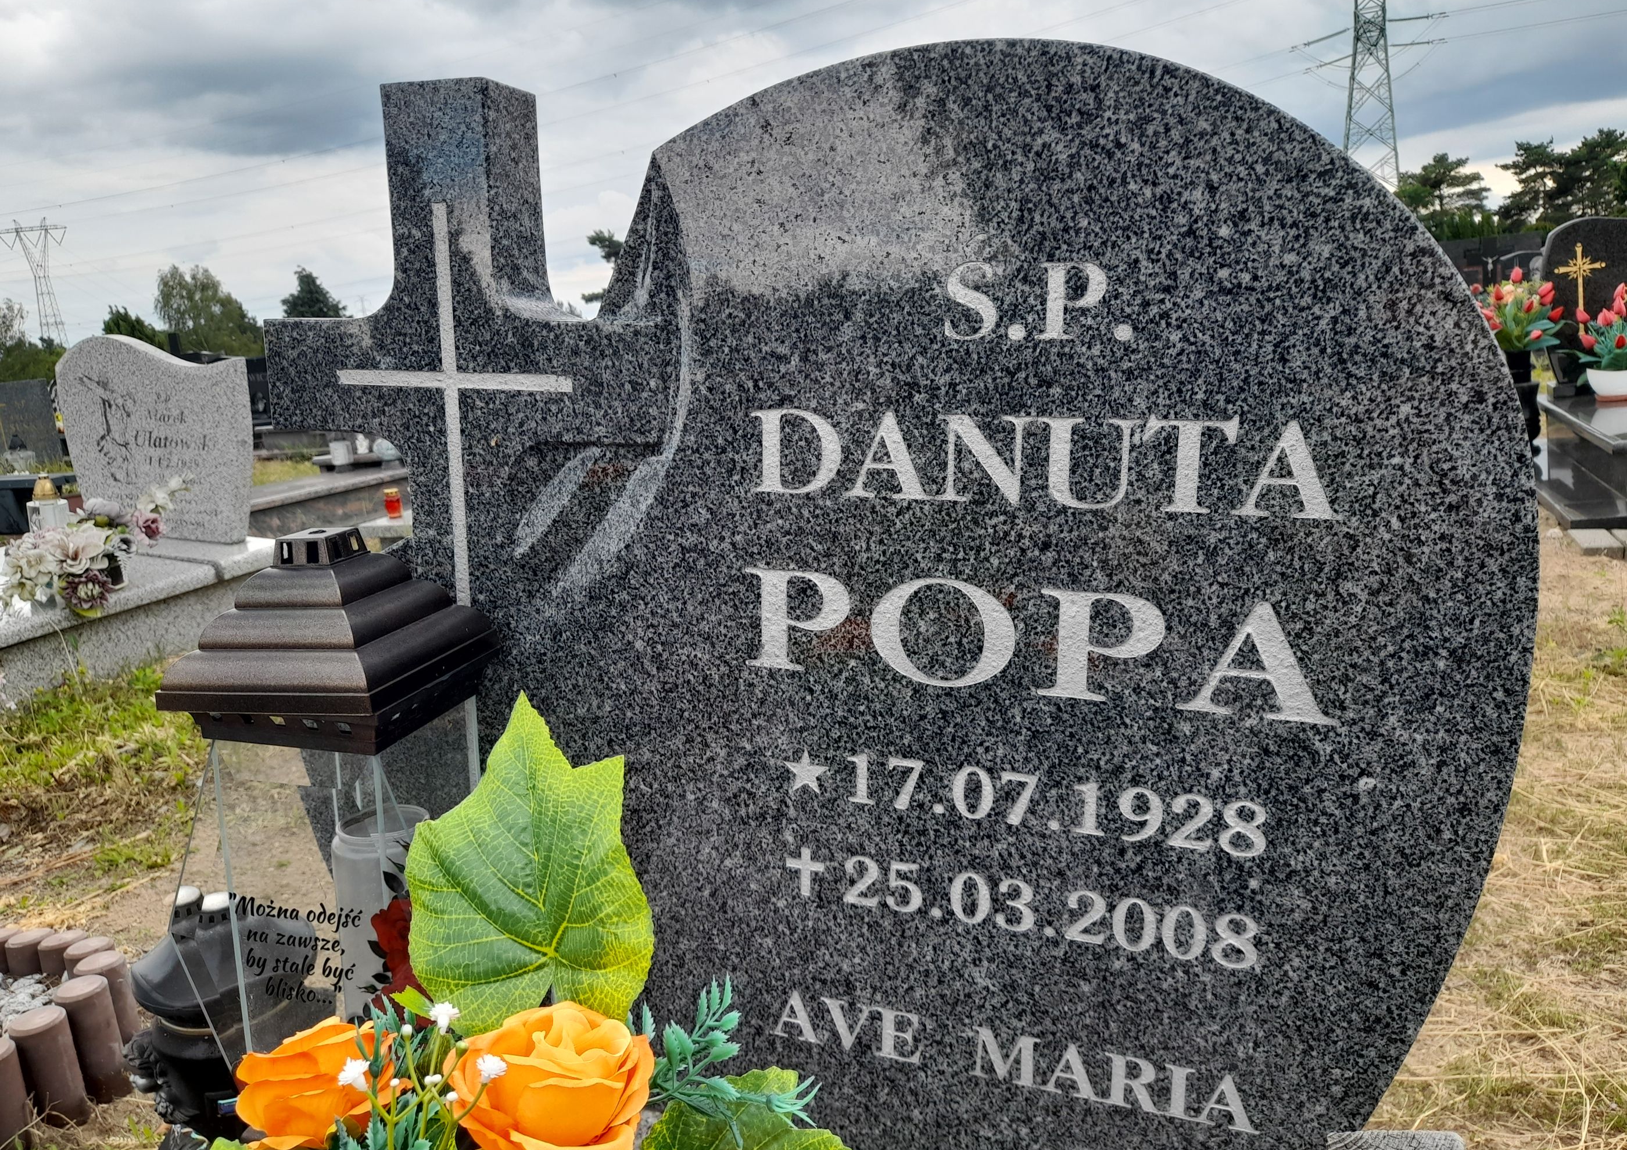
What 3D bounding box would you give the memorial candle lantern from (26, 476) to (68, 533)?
[{"bbox_3d":[-2.440,-0.183,3.750,0.113,0.270,0.113,-1,12,18],"label":"memorial candle lantern"}]

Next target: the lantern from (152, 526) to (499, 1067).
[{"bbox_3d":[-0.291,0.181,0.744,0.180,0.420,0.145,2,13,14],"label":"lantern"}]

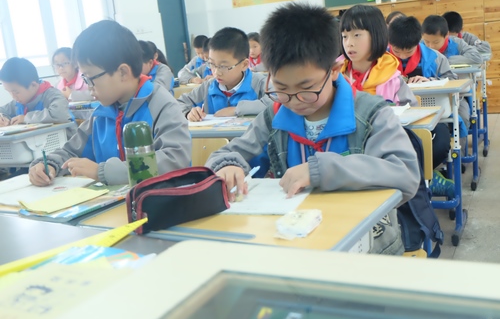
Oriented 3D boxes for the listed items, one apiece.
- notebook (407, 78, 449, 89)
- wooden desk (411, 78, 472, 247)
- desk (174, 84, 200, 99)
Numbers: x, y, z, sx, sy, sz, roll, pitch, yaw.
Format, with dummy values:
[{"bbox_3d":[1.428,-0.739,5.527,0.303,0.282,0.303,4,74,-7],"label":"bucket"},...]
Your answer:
[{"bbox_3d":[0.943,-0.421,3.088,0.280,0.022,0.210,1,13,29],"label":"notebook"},{"bbox_3d":[0.776,-0.011,2.807,0.610,0.710,0.430,0,14,27],"label":"wooden desk"},{"bbox_3d":[-0.548,-0.323,4.876,0.610,0.700,0.420,0,14,27],"label":"desk"}]

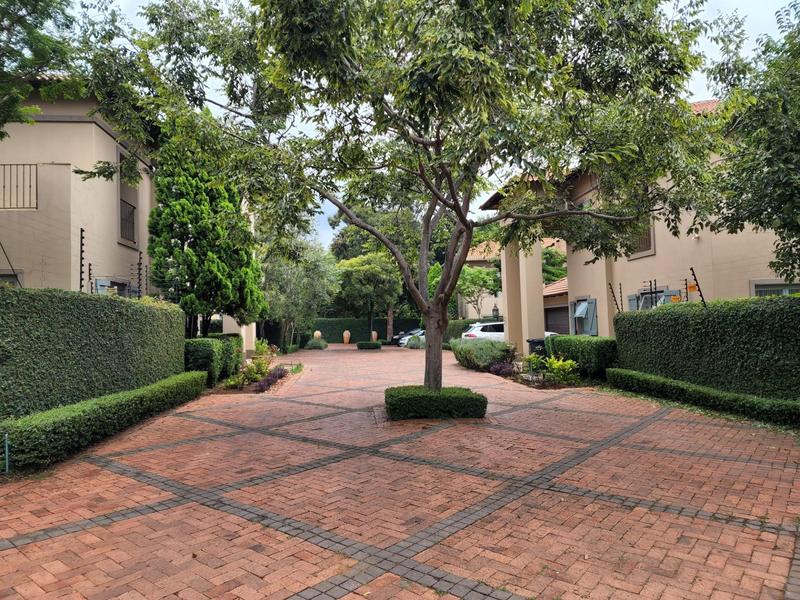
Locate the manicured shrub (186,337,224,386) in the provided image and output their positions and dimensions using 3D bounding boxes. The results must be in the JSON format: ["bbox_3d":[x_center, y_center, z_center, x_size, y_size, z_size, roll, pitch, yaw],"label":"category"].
[{"bbox_3d":[-5.513,1.748,14.400,1.350,1.250,1.150,-2,-3,-5],"label":"manicured shrub"}]

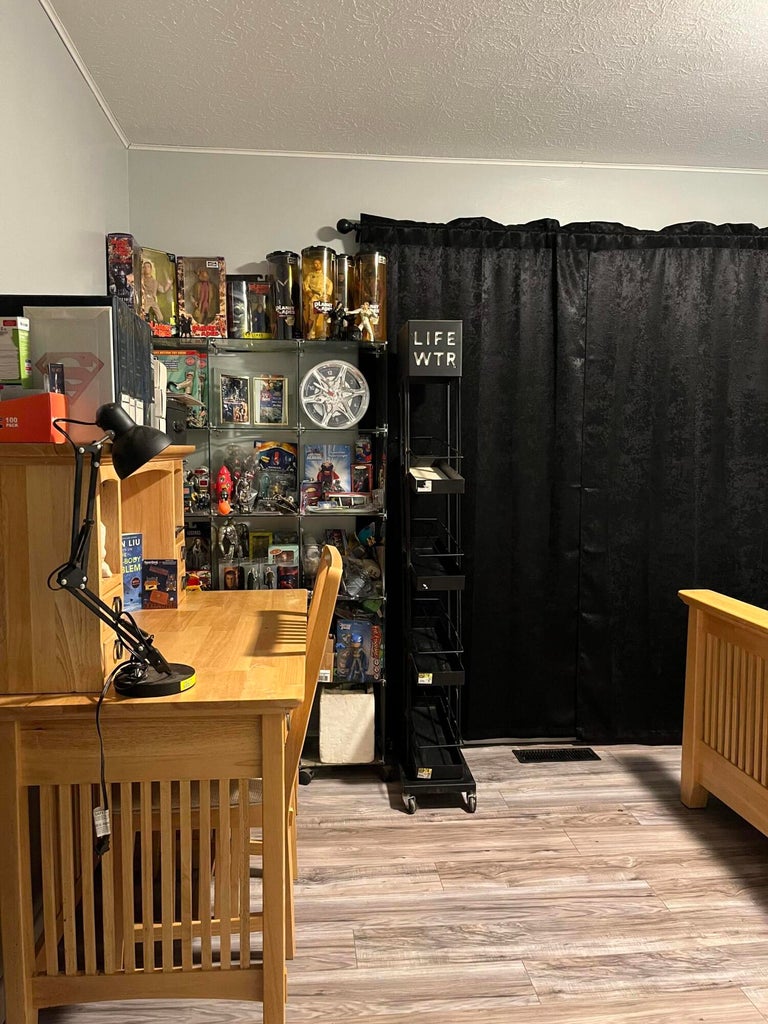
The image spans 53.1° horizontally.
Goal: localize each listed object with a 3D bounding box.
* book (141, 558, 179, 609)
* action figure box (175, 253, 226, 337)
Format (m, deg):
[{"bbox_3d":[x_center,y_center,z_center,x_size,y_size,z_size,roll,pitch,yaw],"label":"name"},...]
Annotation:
[{"bbox_3d":[-0.692,0.223,2.386,0.103,0.154,0.030,0,4,-6],"label":"book"},{"bbox_3d":[-0.662,-0.774,2.820,0.176,0.288,0.090,0,4,-3],"label":"action figure box"}]

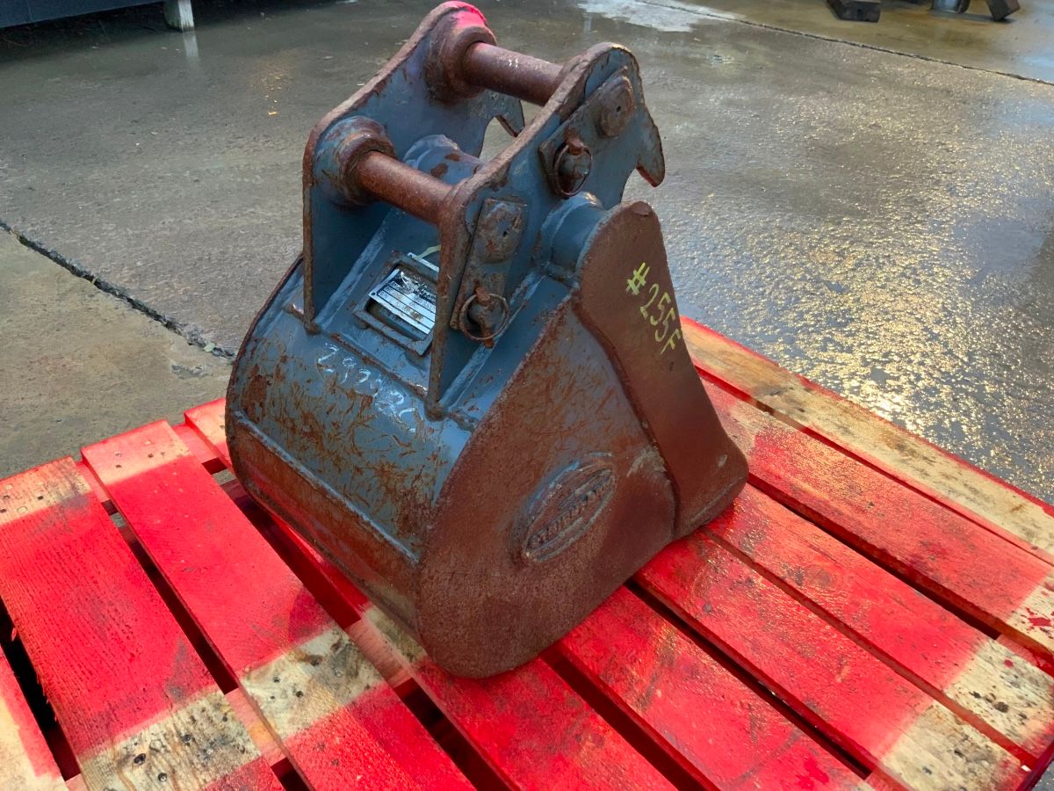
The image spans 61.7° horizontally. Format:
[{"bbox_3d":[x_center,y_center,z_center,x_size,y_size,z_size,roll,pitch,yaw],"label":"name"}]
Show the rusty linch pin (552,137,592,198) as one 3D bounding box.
[{"bbox_3d":[0.035,-0.173,0.669,0.023,0.047,0.041,29,42,34],"label":"rusty linch pin"}]

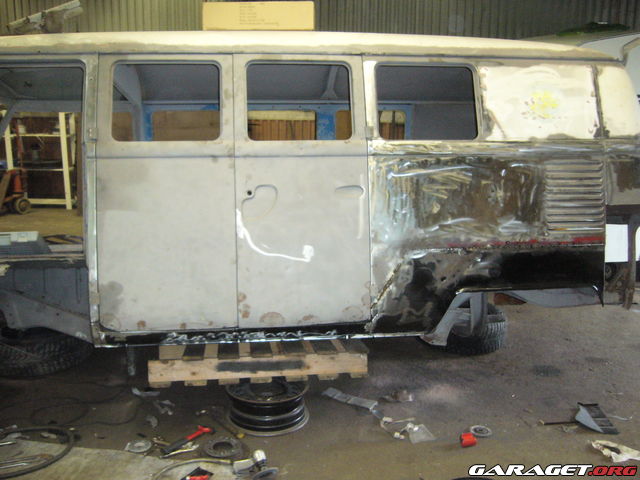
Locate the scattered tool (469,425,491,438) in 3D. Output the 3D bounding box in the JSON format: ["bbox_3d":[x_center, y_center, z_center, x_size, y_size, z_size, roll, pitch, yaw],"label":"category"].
[{"bbox_3d":[0.738,0.876,2.957,0.096,0.015,0.096,0,8,0],"label":"scattered tool"}]

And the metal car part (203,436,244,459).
[{"bbox_3d":[-0.424,0.894,2.797,0.170,0.025,0.170,0,8,0],"label":"metal car part"}]

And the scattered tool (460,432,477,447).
[{"bbox_3d":[0.654,0.877,2.847,0.066,0.046,0.050,0,8,0],"label":"scattered tool"}]

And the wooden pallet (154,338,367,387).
[{"bbox_3d":[-0.356,0.549,3.604,1.053,0.138,1.000,-1,9,-8],"label":"wooden pallet"}]

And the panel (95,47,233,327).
[{"bbox_3d":[-0.669,-0.214,2.864,0.592,1.217,0.080,-1,-3,-6],"label":"panel"}]

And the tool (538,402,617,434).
[{"bbox_3d":[1.210,0.824,3.081,0.333,0.090,0.261,0,9,2],"label":"tool"}]

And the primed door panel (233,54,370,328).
[{"bbox_3d":[-0.070,-0.221,2.867,0.588,1.197,0.080,-1,-3,-6],"label":"primed door panel"}]

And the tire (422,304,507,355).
[{"bbox_3d":[0.949,0.588,4.286,0.556,0.190,0.556,0,8,0],"label":"tire"}]

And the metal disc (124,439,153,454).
[{"bbox_3d":[-0.794,0.906,2.841,0.110,0.009,0.108,1,12,0],"label":"metal disc"}]

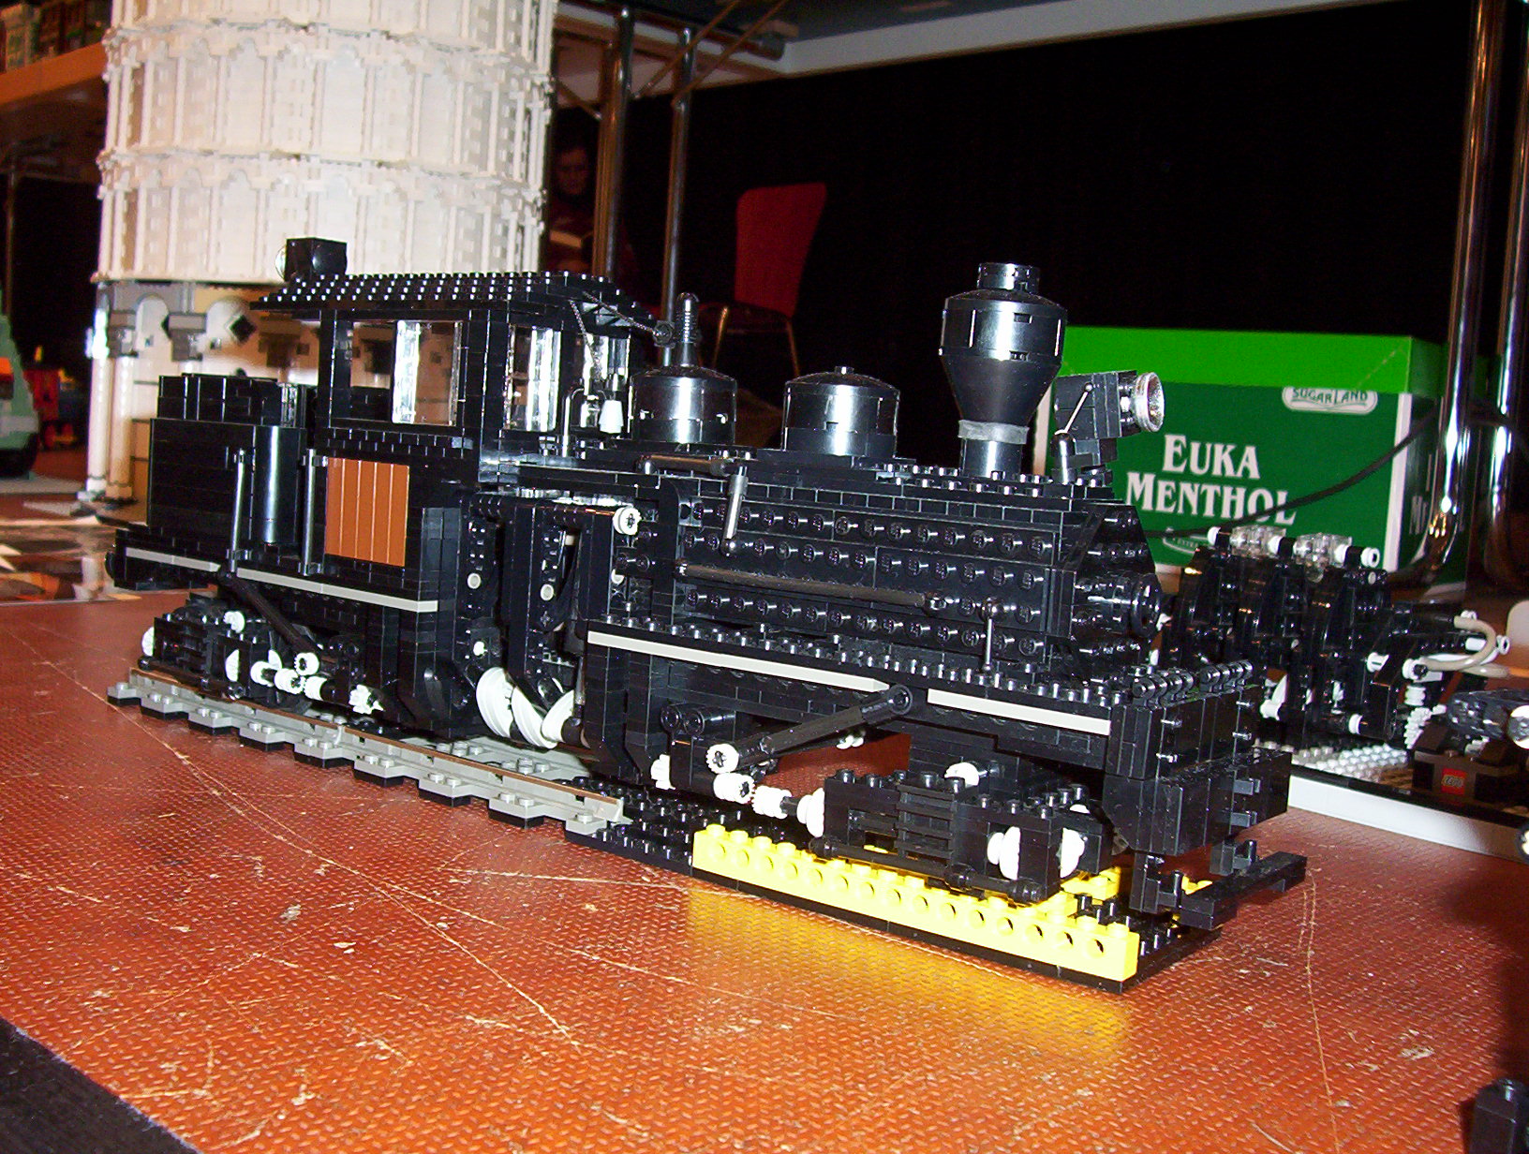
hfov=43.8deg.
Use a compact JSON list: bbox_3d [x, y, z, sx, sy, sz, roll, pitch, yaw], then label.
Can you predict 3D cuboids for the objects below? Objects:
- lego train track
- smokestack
[{"bbox_3d":[-0.065,0.064,0.598,0.429,0.015,0.061,8,8,39],"label":"lego train track"},{"bbox_3d":[0.061,-0.053,0.487,0.032,0.055,0.032,3,6,0],"label":"smokestack"}]

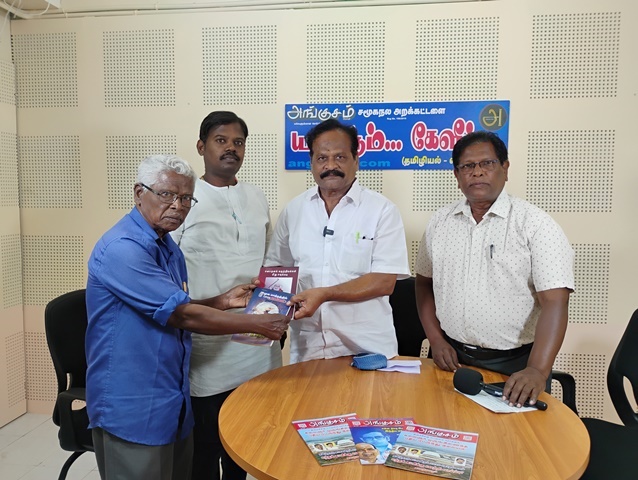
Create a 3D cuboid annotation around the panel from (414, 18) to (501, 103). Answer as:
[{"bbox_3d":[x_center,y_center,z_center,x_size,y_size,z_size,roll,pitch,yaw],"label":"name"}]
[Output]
[{"bbox_3d":[0.740,-0.970,2.770,0.432,0.432,0.020,1,4,7],"label":"panel"}]

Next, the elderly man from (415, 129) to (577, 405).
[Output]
[{"bbox_3d":[0.611,0.411,1.832,0.520,1.590,0.460,3,5,30],"label":"elderly man"}]

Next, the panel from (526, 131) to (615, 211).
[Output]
[{"bbox_3d":[1.332,-0.363,2.738,0.432,0.432,0.020,1,4,7],"label":"panel"}]

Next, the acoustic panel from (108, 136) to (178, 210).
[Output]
[{"bbox_3d":[-1.044,-0.399,3.041,0.435,0.435,0.025,1,4,7],"label":"acoustic panel"}]

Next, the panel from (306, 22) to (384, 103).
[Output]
[{"bbox_3d":[0.144,-0.979,2.846,0.432,0.432,0.020,1,4,7],"label":"panel"}]

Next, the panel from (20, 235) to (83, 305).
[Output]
[{"bbox_3d":[-1.641,0.187,3.162,0.435,0.435,0.025,1,4,7],"label":"panel"}]

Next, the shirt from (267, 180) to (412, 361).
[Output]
[{"bbox_3d":[0.077,0.121,2.052,0.560,0.720,0.320,1,4,12],"label":"shirt"}]

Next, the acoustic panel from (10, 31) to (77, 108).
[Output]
[{"bbox_3d":[-1.635,-1.002,3.072,0.435,0.435,0.025,1,4,7],"label":"acoustic panel"}]

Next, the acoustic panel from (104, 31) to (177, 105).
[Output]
[{"bbox_3d":[-1.046,-0.996,2.998,0.432,0.432,0.020,1,4,7],"label":"acoustic panel"}]

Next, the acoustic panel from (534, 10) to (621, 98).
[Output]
[{"bbox_3d":[1.334,-0.959,2.692,0.435,0.435,0.025,1,4,7],"label":"acoustic panel"}]

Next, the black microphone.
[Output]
[{"bbox_3d":[0.532,0.441,1.529,0.265,0.080,0.080,3,5,32],"label":"black microphone"}]

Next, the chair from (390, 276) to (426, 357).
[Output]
[{"bbox_3d":[0.411,0.683,2.475,0.580,0.950,0.580,1,4,7],"label":"chair"}]

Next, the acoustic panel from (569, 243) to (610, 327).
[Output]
[{"bbox_3d":[1.328,0.230,2.781,0.435,0.435,0.025,1,4,7],"label":"acoustic panel"}]

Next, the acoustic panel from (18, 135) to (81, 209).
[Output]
[{"bbox_3d":[-1.639,-0.406,3.118,0.422,0.432,0.020,1,4,7],"label":"acoustic panel"}]

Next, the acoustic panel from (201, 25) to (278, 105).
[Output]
[{"bbox_3d":[-0.451,-0.987,2.922,0.432,0.432,0.020,1,4,7],"label":"acoustic panel"}]

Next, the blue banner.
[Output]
[{"bbox_3d":[0.414,-0.569,2.836,1.217,0.368,0.020,1,4,7],"label":"blue banner"}]

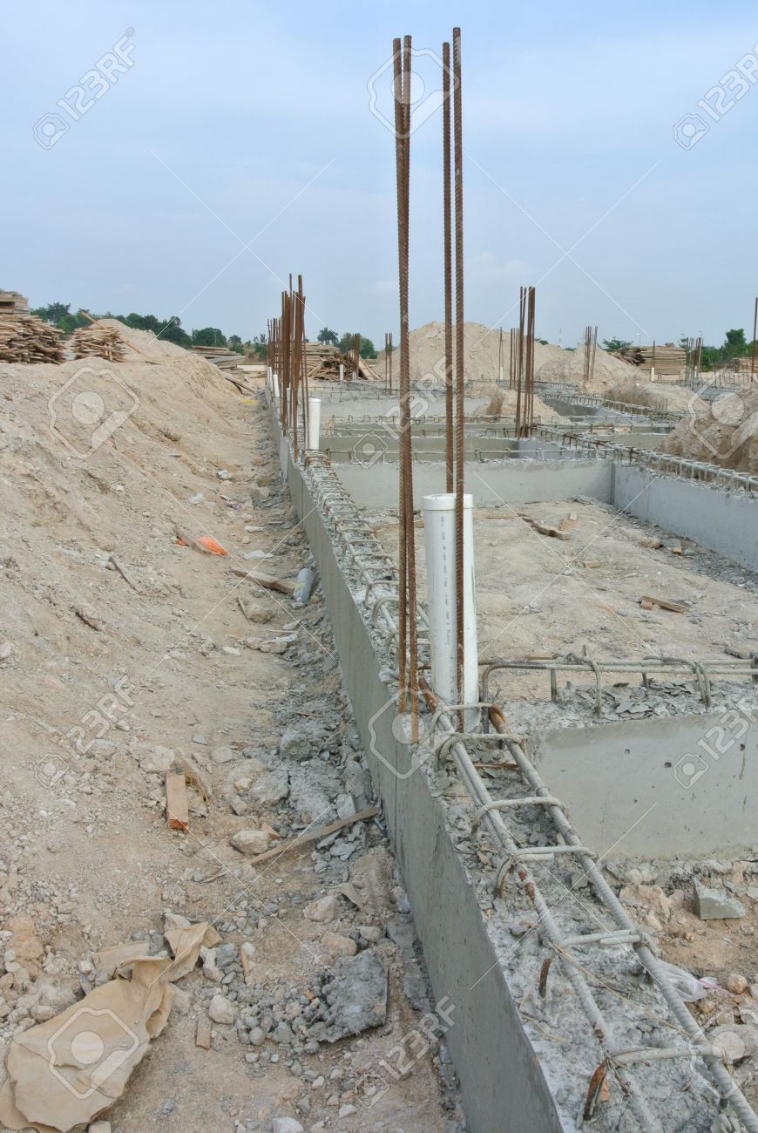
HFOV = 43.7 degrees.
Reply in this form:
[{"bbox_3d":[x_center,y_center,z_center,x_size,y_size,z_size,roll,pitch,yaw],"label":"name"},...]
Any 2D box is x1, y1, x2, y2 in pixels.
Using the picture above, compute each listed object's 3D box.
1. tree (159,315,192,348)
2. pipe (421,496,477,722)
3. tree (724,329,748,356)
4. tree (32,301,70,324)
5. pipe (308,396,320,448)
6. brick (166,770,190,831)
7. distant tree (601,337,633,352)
[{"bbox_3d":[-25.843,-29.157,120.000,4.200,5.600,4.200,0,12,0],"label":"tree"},{"bbox_3d":[0.173,0.107,2.260,0.115,0.550,0.115,-3,12,0],"label":"pipe"},{"bbox_3d":[56.631,-35.052,149.453,3.791,4.906,3.791,-1,13,0],"label":"tree"},{"bbox_3d":[-52.131,-37.753,149.124,6.178,7.854,6.178,-1,13,0],"label":"tree"},{"bbox_3d":[-0.562,-1.197,8.097,0.118,0.474,0.118,-1,13,0],"label":"pipe"},{"bbox_3d":[-0.561,0.649,2.630,0.060,0.042,0.210,-3,23,-13],"label":"brick"},{"bbox_3d":[35.237,-32.236,139.659,4.718,3.059,4.718,-1,13,0],"label":"distant tree"}]

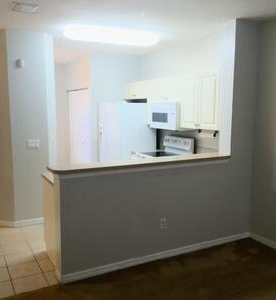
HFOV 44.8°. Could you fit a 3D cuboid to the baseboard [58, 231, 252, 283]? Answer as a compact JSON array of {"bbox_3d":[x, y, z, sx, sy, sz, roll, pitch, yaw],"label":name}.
[{"bbox_3d":[0.364,1.190,3.830,2.513,0.080,0.015,-4,9,-27],"label":"baseboard"}]

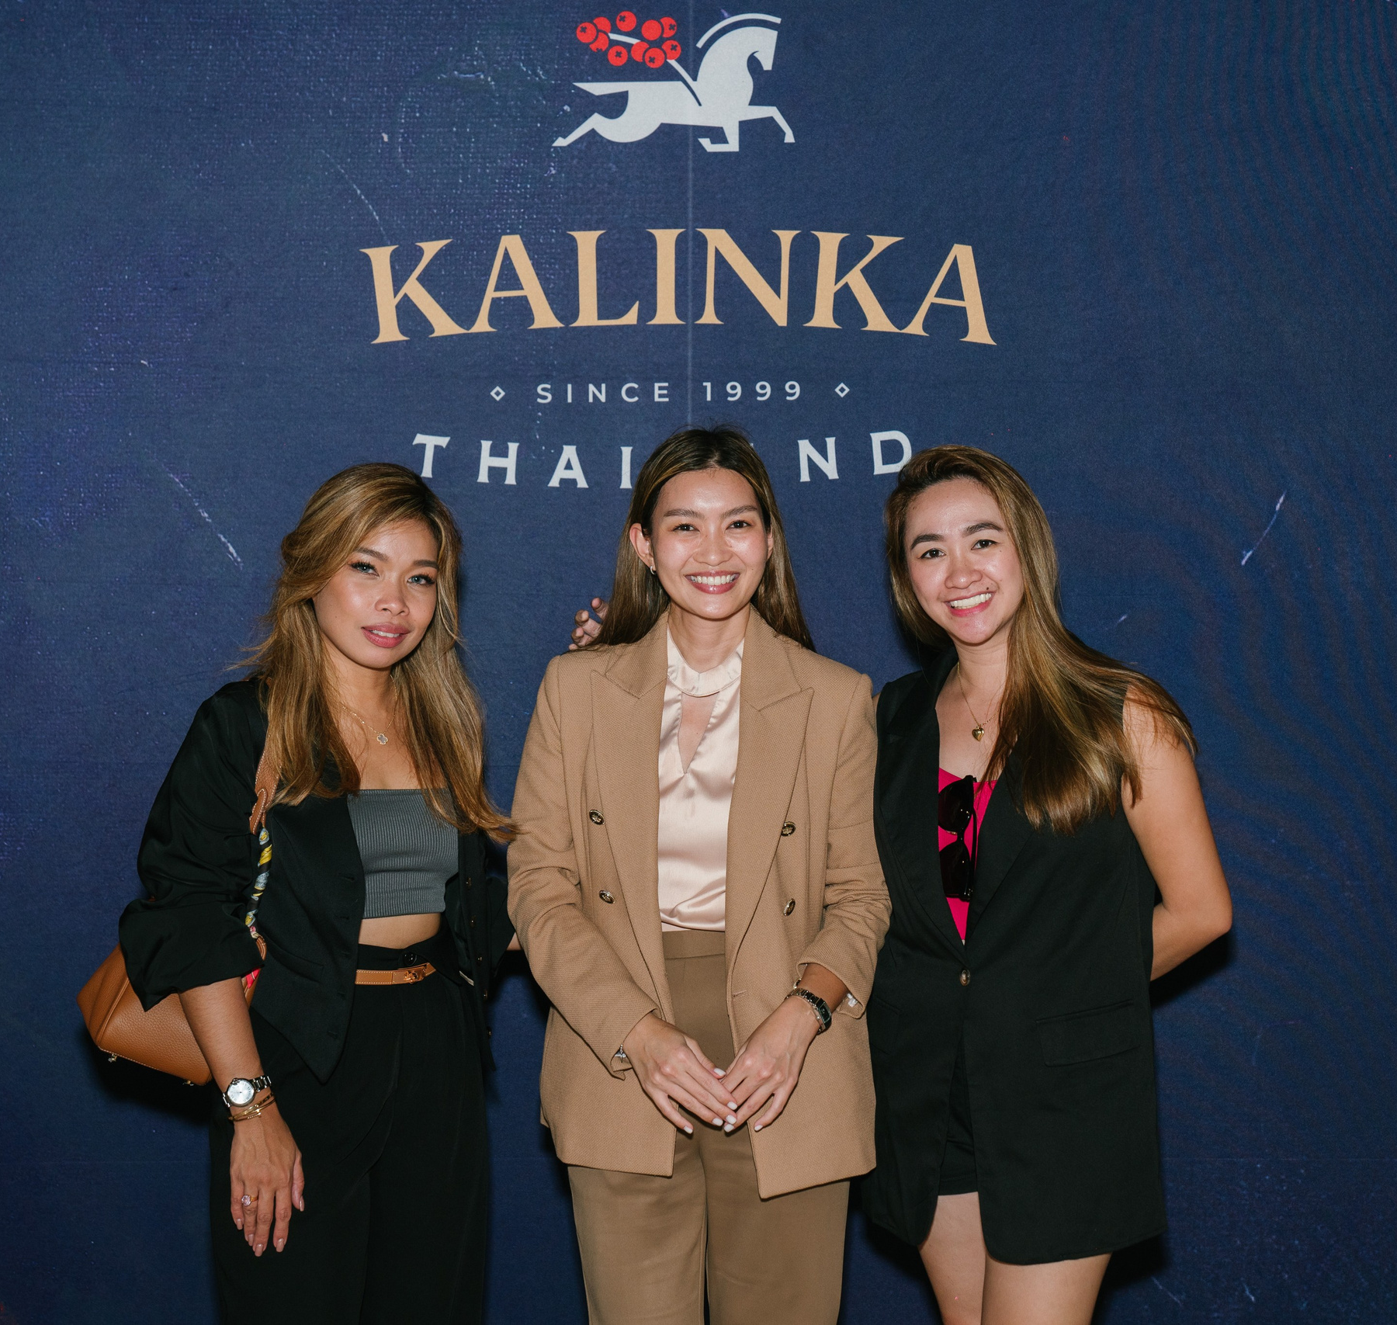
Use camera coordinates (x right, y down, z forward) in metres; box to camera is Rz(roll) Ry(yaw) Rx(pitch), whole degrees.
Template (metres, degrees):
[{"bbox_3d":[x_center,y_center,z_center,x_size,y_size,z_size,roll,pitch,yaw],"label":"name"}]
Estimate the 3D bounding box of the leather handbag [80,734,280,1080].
[{"bbox_3d":[-0.567,0.231,3.660,0.160,0.430,0.270,16,-3,-16],"label":"leather handbag"}]

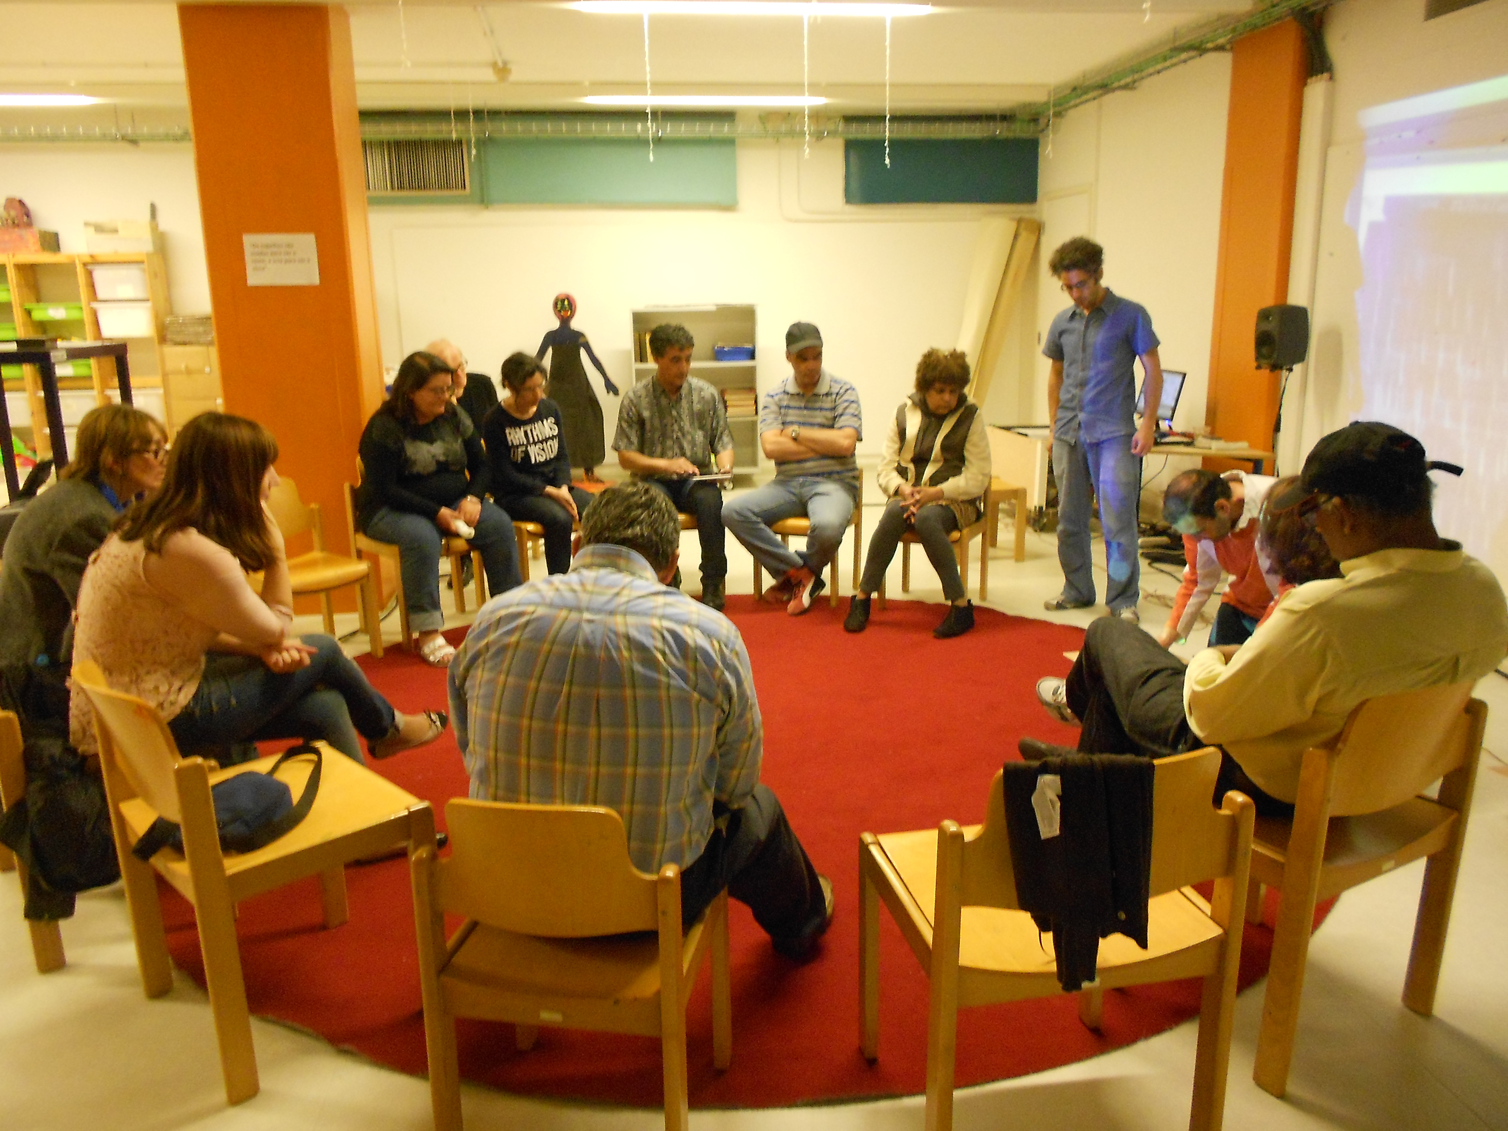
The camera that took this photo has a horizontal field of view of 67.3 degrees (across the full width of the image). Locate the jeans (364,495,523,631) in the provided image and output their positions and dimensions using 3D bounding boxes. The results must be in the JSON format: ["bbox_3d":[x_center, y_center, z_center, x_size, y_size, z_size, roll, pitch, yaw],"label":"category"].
[{"bbox_3d":[-1.441,-0.028,5.234,0.670,0.560,0.600,10,16,44],"label":"jeans"}]

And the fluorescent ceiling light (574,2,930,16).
[{"bbox_3d":[0.015,-2.423,4.910,1.530,0.070,0.110,-1,13,-2],"label":"fluorescent ceiling light"}]

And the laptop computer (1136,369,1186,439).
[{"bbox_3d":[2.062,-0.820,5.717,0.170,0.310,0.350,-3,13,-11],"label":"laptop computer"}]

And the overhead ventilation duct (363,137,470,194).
[{"bbox_3d":[-2.966,-3.412,9.693,1.080,0.490,0.130,-1,13,0],"label":"overhead ventilation duct"}]

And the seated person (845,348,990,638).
[{"bbox_3d":[0.803,-0.396,5.433,0.580,1.280,0.820,5,13,26],"label":"seated person"}]

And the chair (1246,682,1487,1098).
[{"bbox_3d":[1.073,0.537,2.286,0.489,0.763,0.466,-7,15,-27],"label":"chair"}]

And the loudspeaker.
[{"bbox_3d":[2.320,-1.008,4.987,0.180,0.285,0.185,-4,13,-14],"label":"loudspeaker"}]

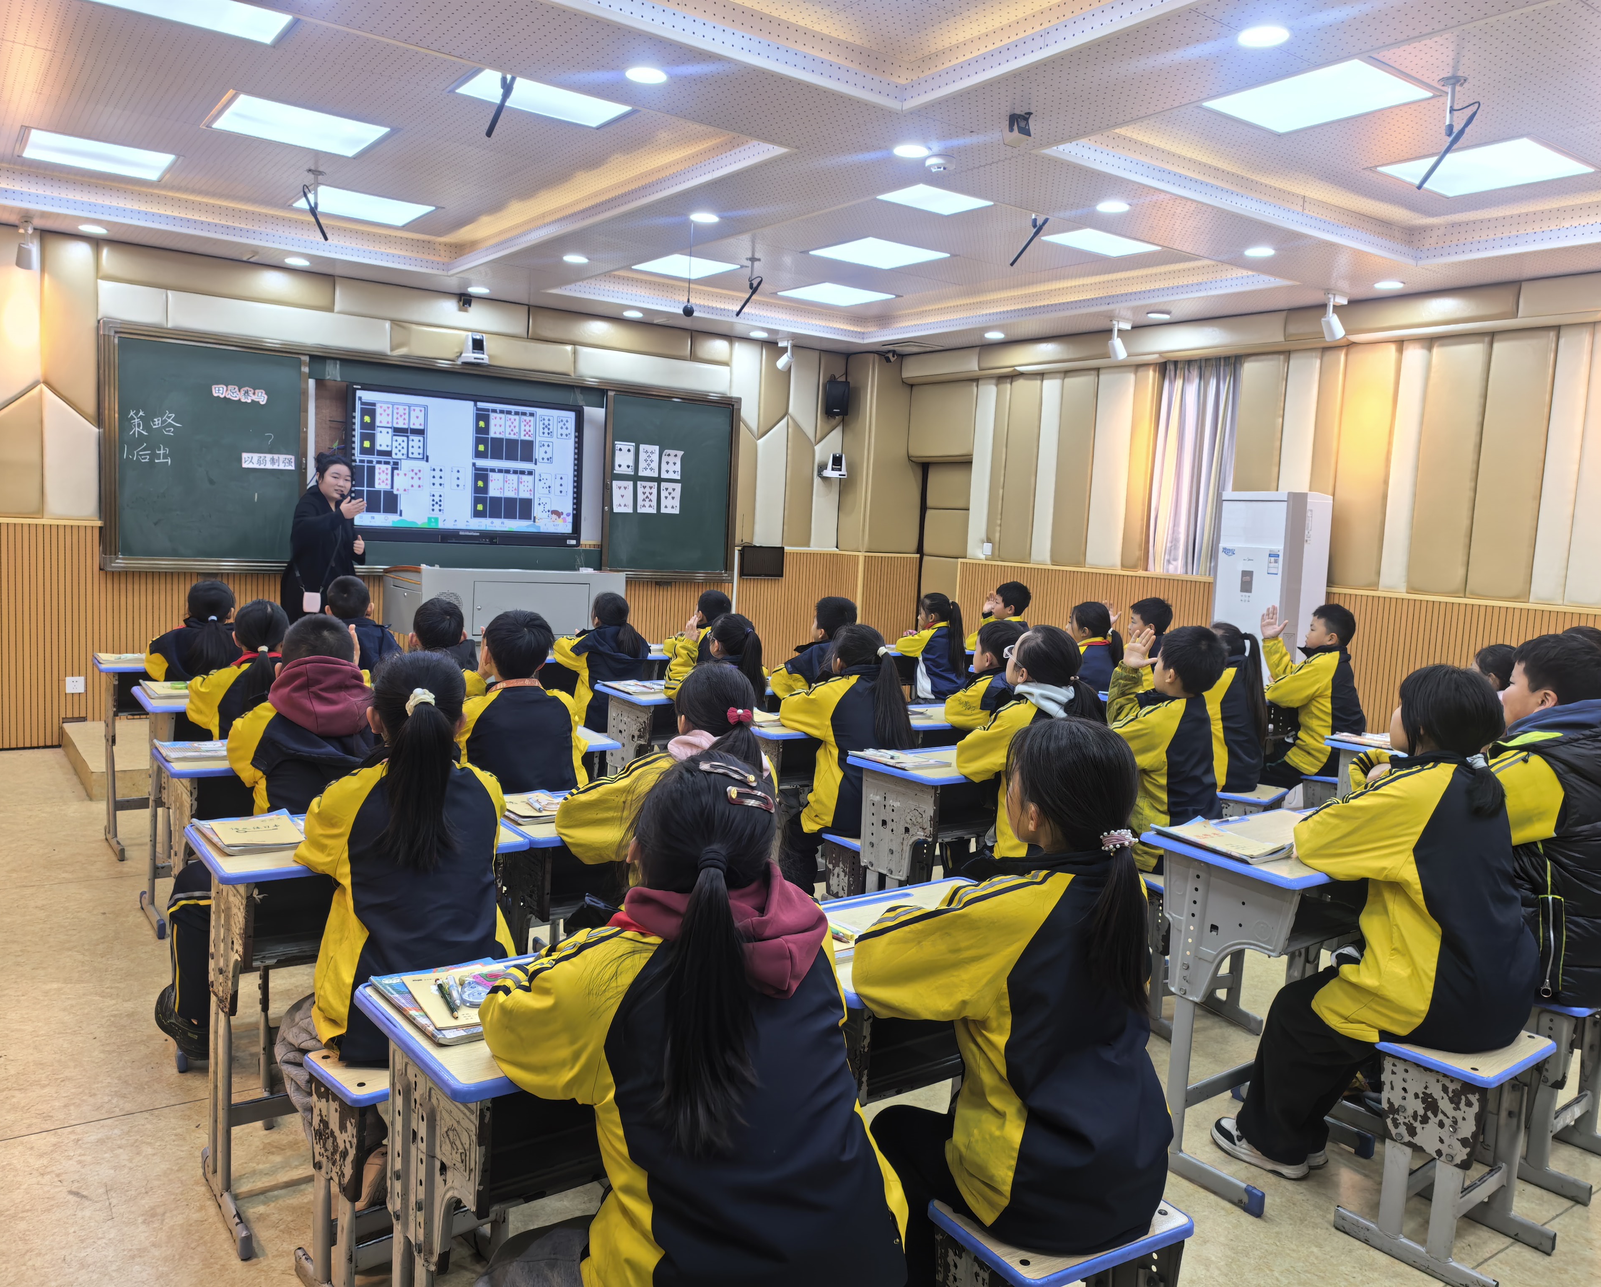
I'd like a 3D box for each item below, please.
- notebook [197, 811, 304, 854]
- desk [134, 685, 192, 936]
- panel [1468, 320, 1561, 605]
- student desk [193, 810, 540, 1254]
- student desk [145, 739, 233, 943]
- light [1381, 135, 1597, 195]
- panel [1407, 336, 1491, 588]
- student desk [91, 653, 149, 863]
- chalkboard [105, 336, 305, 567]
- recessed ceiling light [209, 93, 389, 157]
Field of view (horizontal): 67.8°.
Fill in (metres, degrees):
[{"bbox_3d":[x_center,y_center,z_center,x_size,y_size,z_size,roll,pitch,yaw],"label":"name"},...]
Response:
[{"bbox_3d":[-1.086,0.366,2.371,0.178,0.020,0.245,-1,7,-35],"label":"notebook"},{"bbox_3d":[-1.978,0.560,4.192,0.600,0.755,0.400,-1,7,-37],"label":"desk"},{"bbox_3d":[3.409,-0.845,5.695,0.050,1.281,0.295,-1,7,-35],"label":"panel"},{"bbox_3d":[-0.917,0.755,2.489,0.600,0.759,0.415,-1,7,-35],"label":"student desk"},{"bbox_3d":[-1.408,0.666,3.277,0.600,0.715,0.450,-1,7,-35],"label":"student desk"},{"bbox_3d":[2.751,-1.910,4.778,0.580,0.050,0.580,-1,7,-35],"label":"light"},{"bbox_3d":[3.242,-0.878,5.934,0.050,1.281,0.293,-1,7,-35],"label":"panel"},{"bbox_3d":[-2.509,0.433,4.831,0.600,0.759,0.415,-1,7,-35],"label":"student desk"},{"bbox_3d":[-3.318,-1.048,6.712,1.025,1.268,0.060,-1,7,-35],"label":"chalkboard"},{"bbox_3d":[-2.150,-2.235,5.139,0.600,0.040,0.600,-1,7,-37],"label":"recessed ceiling light"}]

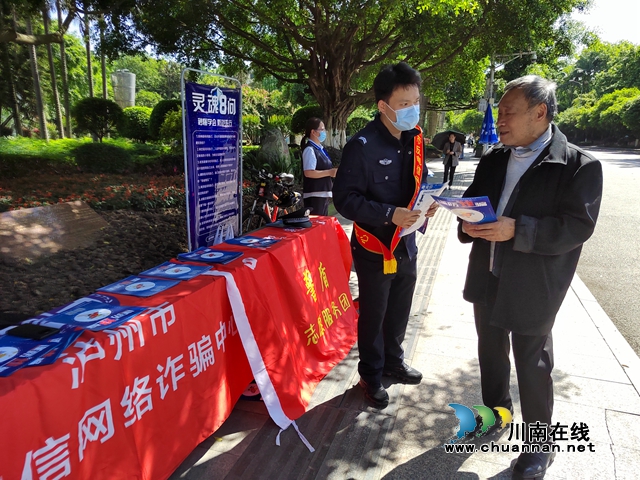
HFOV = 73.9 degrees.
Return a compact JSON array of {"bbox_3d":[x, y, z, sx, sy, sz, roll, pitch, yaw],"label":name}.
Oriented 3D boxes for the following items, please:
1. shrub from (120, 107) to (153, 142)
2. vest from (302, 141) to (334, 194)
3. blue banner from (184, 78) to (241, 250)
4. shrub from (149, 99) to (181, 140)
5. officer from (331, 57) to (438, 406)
[{"bbox_3d":[-7.768,-4.889,18.000,1.500,1.500,1.500,-6,16,-24],"label":"shrub"},{"bbox_3d":[-0.020,-0.698,4.150,0.290,0.530,0.410,5,15,16],"label":"vest"},{"bbox_3d":[-1.101,-0.684,4.433,0.060,1.860,0.800,8,16,26],"label":"blue banner"},{"bbox_3d":[-6.097,-4.818,17.000,1.600,1.680,1.600,-6,16,-24],"label":"shrub"},{"bbox_3d":[0.395,0.003,2.239,0.550,1.750,0.440,-12,19,-41],"label":"officer"}]

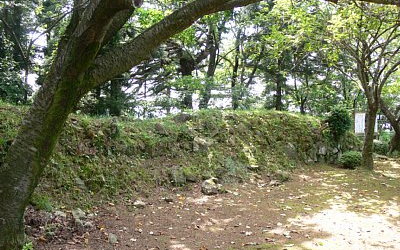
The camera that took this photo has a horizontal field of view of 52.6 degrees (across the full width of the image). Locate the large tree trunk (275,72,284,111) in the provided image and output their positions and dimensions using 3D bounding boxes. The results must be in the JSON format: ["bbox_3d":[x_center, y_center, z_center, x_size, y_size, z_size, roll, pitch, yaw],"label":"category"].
[{"bbox_3d":[2.949,-1.243,15.000,0.340,1.500,0.340,0,1,0],"label":"large tree trunk"}]

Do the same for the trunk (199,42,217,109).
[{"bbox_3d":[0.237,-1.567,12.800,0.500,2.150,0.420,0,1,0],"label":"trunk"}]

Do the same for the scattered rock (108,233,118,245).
[{"bbox_3d":[-1.041,1.367,4.850,0.110,0.100,0.100,0,1,0],"label":"scattered rock"}]

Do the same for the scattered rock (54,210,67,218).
[{"bbox_3d":[-2.001,1.269,5.800,0.170,0.110,0.140,0,1,0],"label":"scattered rock"}]

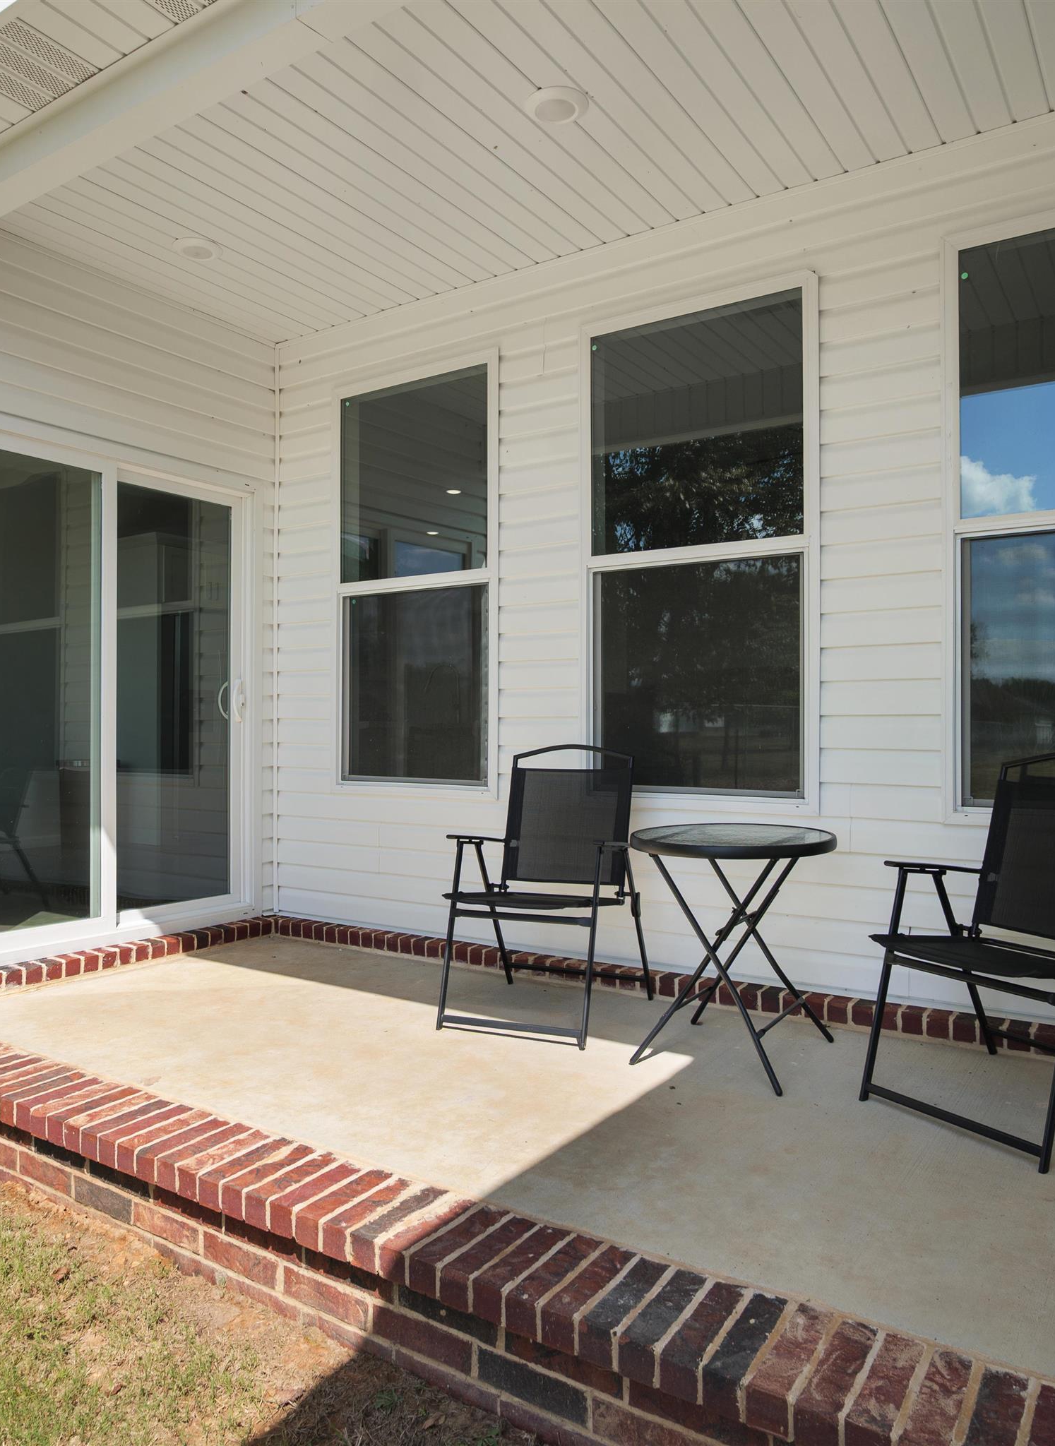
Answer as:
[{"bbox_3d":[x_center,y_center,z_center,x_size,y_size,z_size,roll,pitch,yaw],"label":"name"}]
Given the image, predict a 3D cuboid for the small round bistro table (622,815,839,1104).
[{"bbox_3d":[0.615,0.659,2.886,0.600,0.657,0.600,0,0,0],"label":"small round bistro table"}]

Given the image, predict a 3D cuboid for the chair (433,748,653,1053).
[{"bbox_3d":[0.059,0.532,3.295,0.562,0.914,0.635,0,0,23],"label":"chair"}]

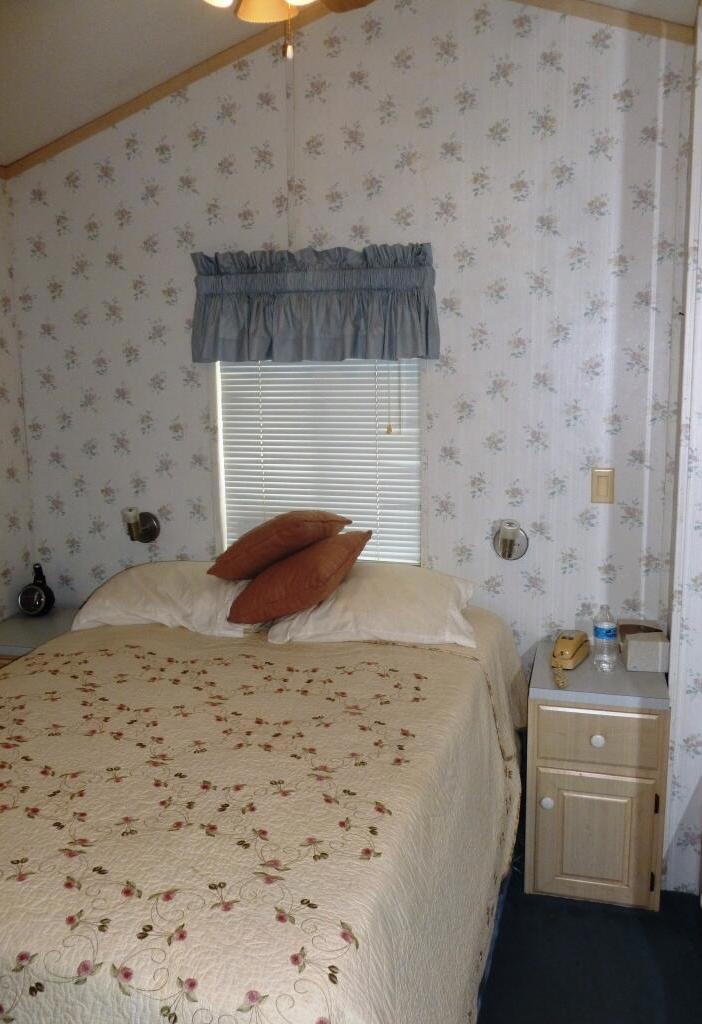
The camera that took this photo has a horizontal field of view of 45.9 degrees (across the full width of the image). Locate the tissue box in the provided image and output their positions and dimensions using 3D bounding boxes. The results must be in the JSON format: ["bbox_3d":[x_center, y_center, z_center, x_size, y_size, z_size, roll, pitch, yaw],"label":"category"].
[{"bbox_3d":[0.921,0.431,2.604,0.120,0.095,0.190,2,9,15],"label":"tissue box"}]

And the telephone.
[{"bbox_3d":[0.680,0.420,2.579,0.085,0.077,0.205,4,11,24],"label":"telephone"}]

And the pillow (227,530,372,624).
[{"bbox_3d":[-0.162,0.205,2.641,0.400,0.145,0.400,-24,9,34],"label":"pillow"}]

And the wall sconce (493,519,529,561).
[{"bbox_3d":[0.513,0.103,2.672,0.116,0.138,0.124,2,10,15],"label":"wall sconce"}]

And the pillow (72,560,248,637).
[{"bbox_3d":[-0.580,0.279,2.833,0.620,0.165,0.410,2,10,15],"label":"pillow"}]

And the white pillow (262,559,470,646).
[{"bbox_3d":[0.085,0.265,2.591,0.620,0.180,0.400,2,9,15],"label":"white pillow"}]

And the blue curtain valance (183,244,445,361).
[{"bbox_3d":[-0.124,-0.680,2.744,0.840,0.360,0.095,2,9,15],"label":"blue curtain valance"}]

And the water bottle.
[{"bbox_3d":[0.785,0.386,2.550,0.065,0.202,0.065,2,9,15],"label":"water bottle"}]

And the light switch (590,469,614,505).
[{"bbox_3d":[0.803,-0.081,2.642,0.071,0.113,0.013,2,9,15],"label":"light switch"}]

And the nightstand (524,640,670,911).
[{"bbox_3d":[0.761,0.805,2.596,0.380,0.640,0.410,2,9,15],"label":"nightstand"}]

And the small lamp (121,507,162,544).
[{"bbox_3d":[-0.770,0.059,3.006,0.116,0.138,0.124,2,10,15],"label":"small lamp"}]

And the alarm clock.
[{"bbox_3d":[-1.179,0.289,3.124,0.115,0.190,0.090,1,10,8],"label":"alarm clock"}]

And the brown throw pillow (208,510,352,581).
[{"bbox_3d":[-0.223,0.114,2.714,0.400,0.140,0.390,-27,-5,31],"label":"brown throw pillow"}]

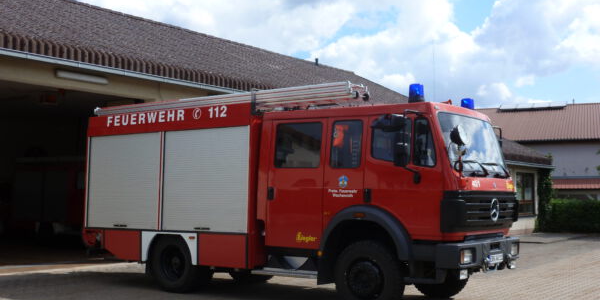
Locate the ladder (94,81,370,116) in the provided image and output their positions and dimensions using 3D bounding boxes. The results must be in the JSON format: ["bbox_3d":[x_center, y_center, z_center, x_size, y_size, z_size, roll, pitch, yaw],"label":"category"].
[{"bbox_3d":[-1.391,-0.732,11.757,5.700,0.265,0.420,-3,-5,36],"label":"ladder"}]

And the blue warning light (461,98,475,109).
[{"bbox_3d":[2.561,-0.636,10.856,0.205,0.255,0.205,-3,-5,36],"label":"blue warning light"}]

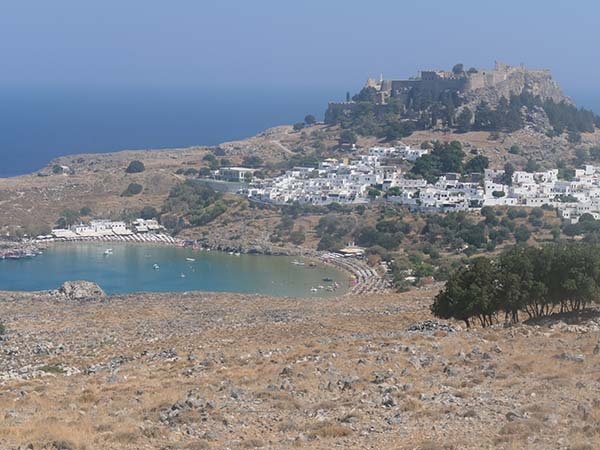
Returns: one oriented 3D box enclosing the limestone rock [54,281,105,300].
[{"bbox_3d":[-19.483,5.787,140.000,4.600,1.650,3.300,-1,5,-8],"label":"limestone rock"}]

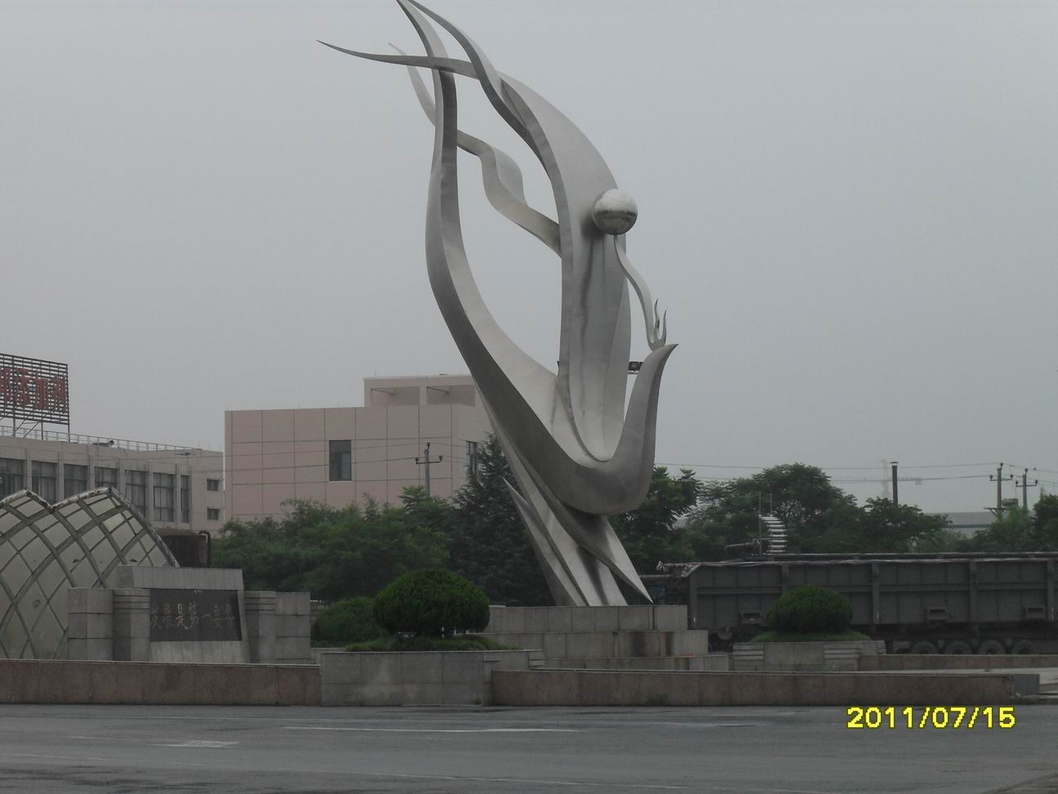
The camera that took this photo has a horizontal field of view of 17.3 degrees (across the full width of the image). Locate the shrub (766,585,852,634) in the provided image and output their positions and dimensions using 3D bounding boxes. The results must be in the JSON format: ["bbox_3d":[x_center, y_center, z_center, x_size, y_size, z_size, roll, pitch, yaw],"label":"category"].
[{"bbox_3d":[8.002,6.066,99.500,2.478,1.393,2.478,-2,-4,17],"label":"shrub"}]

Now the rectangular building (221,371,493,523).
[{"bbox_3d":[-7.661,6.992,190.569,13.110,15.016,15.000,-2,-4,17],"label":"rectangular building"}]

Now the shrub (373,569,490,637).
[{"bbox_3d":[-2.099,4.439,75.000,2.509,1.459,2.509,-1,-4,0],"label":"shrub"}]

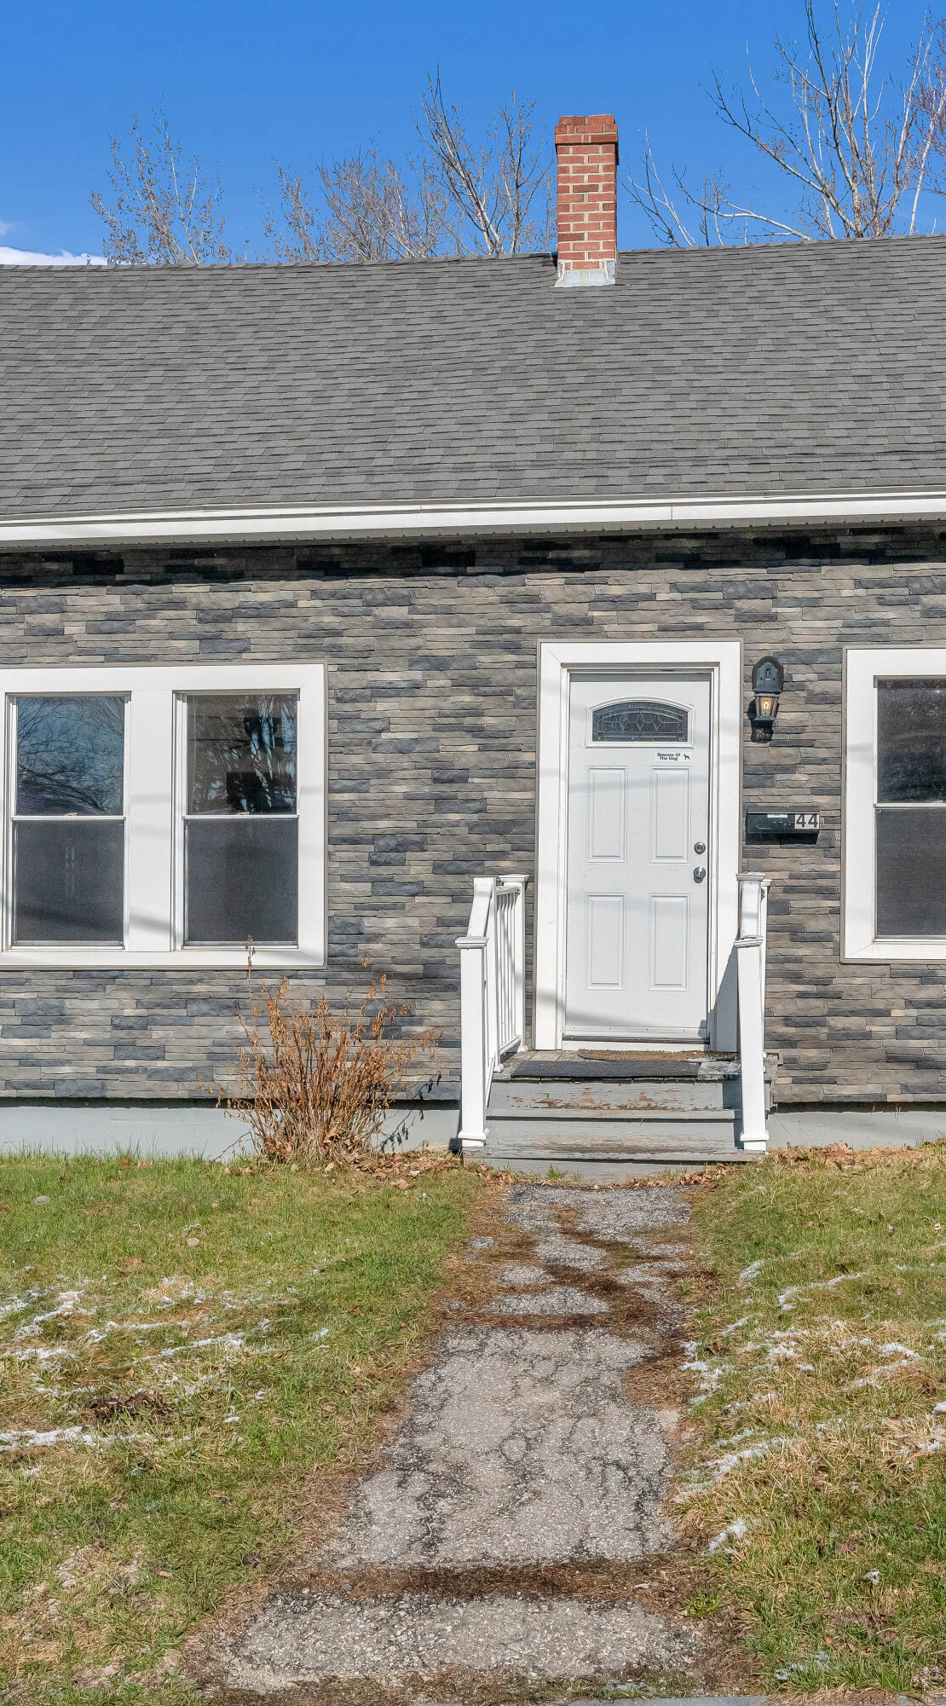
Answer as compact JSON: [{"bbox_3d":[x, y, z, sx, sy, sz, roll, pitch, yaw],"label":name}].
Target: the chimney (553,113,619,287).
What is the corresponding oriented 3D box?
[{"bbox_3d":[0.858,-4.761,14.744,0.450,1.280,0.460,0,-3,6],"label":"chimney"}]

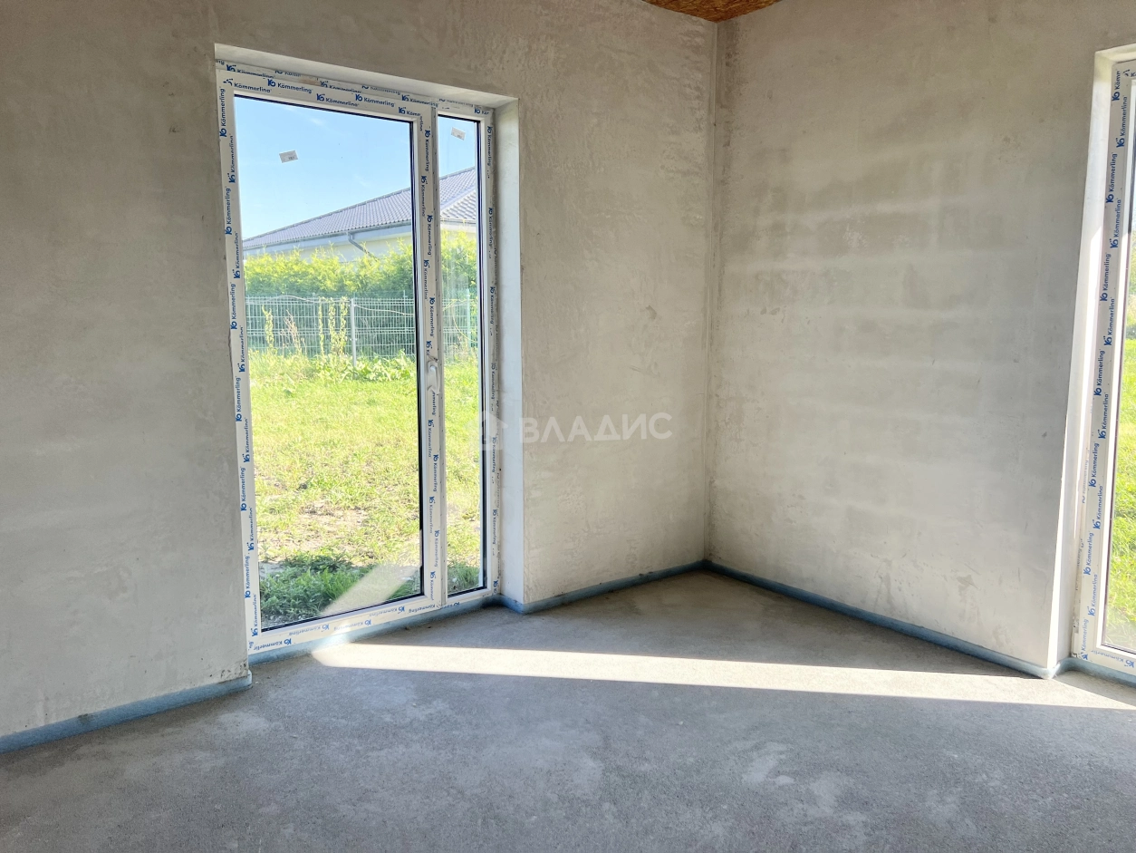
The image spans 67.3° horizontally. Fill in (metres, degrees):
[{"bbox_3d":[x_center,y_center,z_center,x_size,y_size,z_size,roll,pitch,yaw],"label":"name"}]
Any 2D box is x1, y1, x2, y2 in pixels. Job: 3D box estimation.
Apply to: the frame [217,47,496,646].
[{"bbox_3d":[-0.805,-0.247,3.459,1.199,2.185,0.090,-6,9,-36],"label":"frame"}]

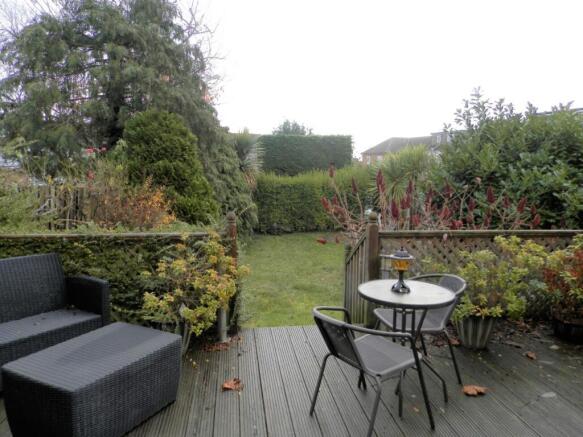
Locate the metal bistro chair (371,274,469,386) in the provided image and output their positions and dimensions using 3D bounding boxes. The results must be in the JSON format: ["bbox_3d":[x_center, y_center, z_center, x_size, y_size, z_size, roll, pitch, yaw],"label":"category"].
[{"bbox_3d":[0.910,0.777,3.083,0.550,0.730,0.540,-1,7,-10],"label":"metal bistro chair"}]

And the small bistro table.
[{"bbox_3d":[0.745,0.823,2.776,0.605,0.710,0.605,-1,7,-7],"label":"small bistro table"}]

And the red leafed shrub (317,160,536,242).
[{"bbox_3d":[1.700,0.272,5.218,2.400,1.930,1.400,-1,7,-7],"label":"red leafed shrub"}]

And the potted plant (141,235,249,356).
[{"bbox_3d":[-0.775,0.606,3.466,0.780,0.980,0.680,-1,7,-7],"label":"potted plant"}]

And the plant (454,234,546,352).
[{"bbox_3d":[1.710,0.621,3.629,0.680,0.910,0.620,-1,7,-7],"label":"plant"}]

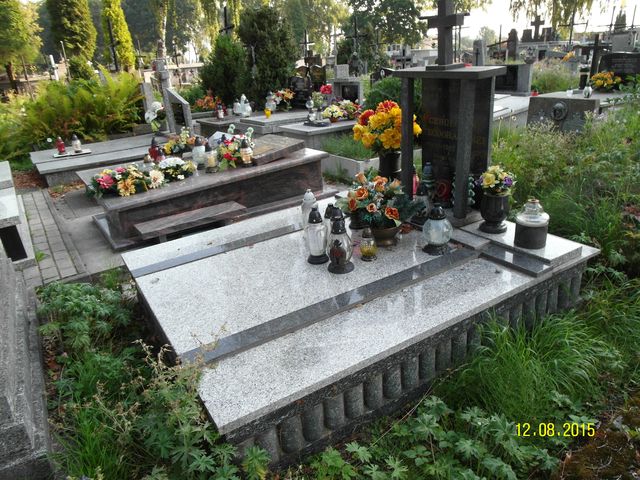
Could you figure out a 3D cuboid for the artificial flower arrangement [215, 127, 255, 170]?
[{"bbox_3d":[-0.745,-0.806,3.896,0.347,0.357,0.286,-8,23,-9],"label":"artificial flower arrangement"}]

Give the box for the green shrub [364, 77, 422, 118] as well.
[{"bbox_3d":[1.292,-2.390,7.800,1.020,0.900,1.000,0,22,10],"label":"green shrub"}]

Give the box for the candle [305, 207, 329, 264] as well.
[{"bbox_3d":[-0.023,-0.033,2.525,0.130,0.326,0.130,-4,22,0],"label":"candle"}]

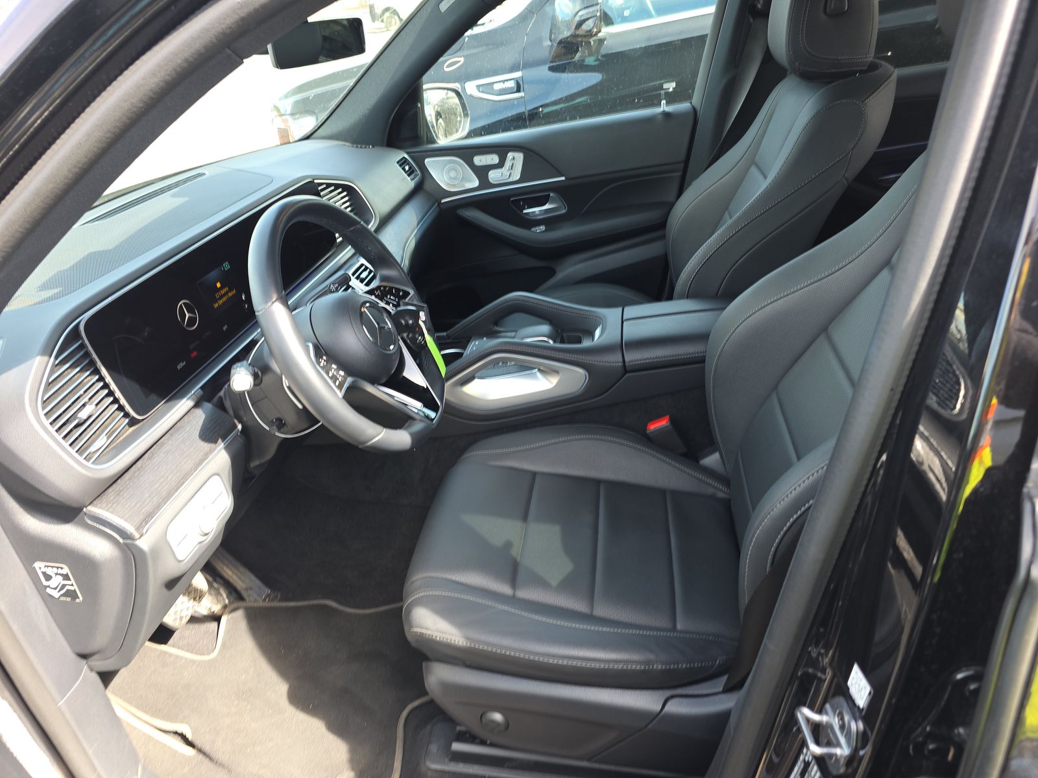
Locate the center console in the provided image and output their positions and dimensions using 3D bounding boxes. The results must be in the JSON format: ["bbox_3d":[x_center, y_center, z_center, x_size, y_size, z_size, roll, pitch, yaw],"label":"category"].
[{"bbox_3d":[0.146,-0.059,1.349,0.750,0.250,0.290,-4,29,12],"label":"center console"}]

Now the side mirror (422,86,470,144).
[{"bbox_3d":[-0.257,-0.830,2.088,0.130,0.190,0.230,0,30,19],"label":"side mirror"}]

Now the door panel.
[{"bbox_3d":[0.057,-0.406,1.968,0.880,0.630,0.140,-4,29,12],"label":"door panel"}]

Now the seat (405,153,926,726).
[{"bbox_3d":[0.273,-0.002,0.929,0.990,1.000,0.550,-4,29,12],"label":"seat"}]

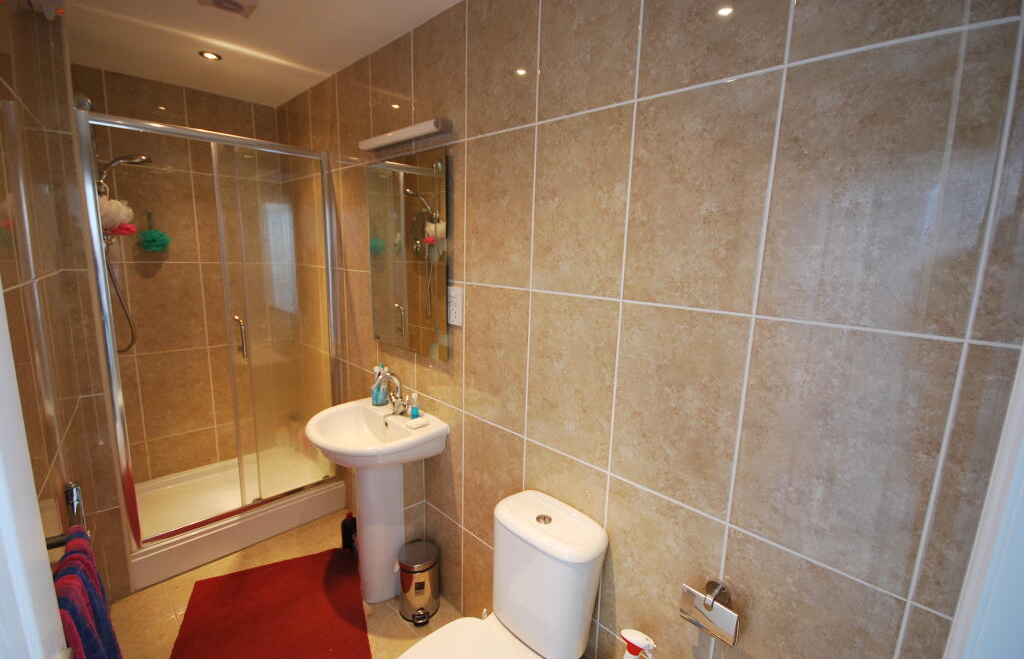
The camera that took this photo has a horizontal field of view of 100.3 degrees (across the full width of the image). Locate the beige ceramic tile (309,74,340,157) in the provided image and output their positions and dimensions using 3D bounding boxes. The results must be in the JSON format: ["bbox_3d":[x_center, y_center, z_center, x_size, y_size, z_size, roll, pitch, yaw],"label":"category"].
[{"bbox_3d":[-0.985,-1.059,2.254,0.325,0.447,0.010,11,14,42],"label":"beige ceramic tile"}]

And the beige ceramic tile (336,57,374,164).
[{"bbox_3d":[-0.745,-1.013,2.035,0.328,0.453,0.012,11,14,42],"label":"beige ceramic tile"}]

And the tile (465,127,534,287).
[{"bbox_3d":[-0.045,-0.398,1.459,0.328,0.509,0.012,11,14,42],"label":"tile"}]

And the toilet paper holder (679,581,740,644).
[{"bbox_3d":[0.492,0.685,1.053,0.133,0.110,0.068,11,14,42],"label":"toilet paper holder"}]

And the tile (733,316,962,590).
[{"bbox_3d":[0.651,0.245,0.886,0.325,0.506,0.010,11,14,42],"label":"tile"}]

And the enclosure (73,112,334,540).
[{"bbox_3d":[-1.585,0.067,2.332,0.755,2.045,0.955,11,14,42],"label":"enclosure"}]

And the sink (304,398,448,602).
[{"bbox_3d":[-0.633,0.795,1.891,0.570,0.830,0.437,11,14,42],"label":"sink"}]

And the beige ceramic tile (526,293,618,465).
[{"bbox_3d":[0.177,0.150,1.328,0.328,0.509,0.012,11,14,42],"label":"beige ceramic tile"}]

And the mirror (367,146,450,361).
[{"bbox_3d":[-0.451,-0.313,1.834,0.585,0.805,0.022,11,14,42],"label":"mirror"}]

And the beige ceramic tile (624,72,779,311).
[{"bbox_3d":[0.431,-0.304,1.017,0.328,0.509,0.012,11,14,42],"label":"beige ceramic tile"}]

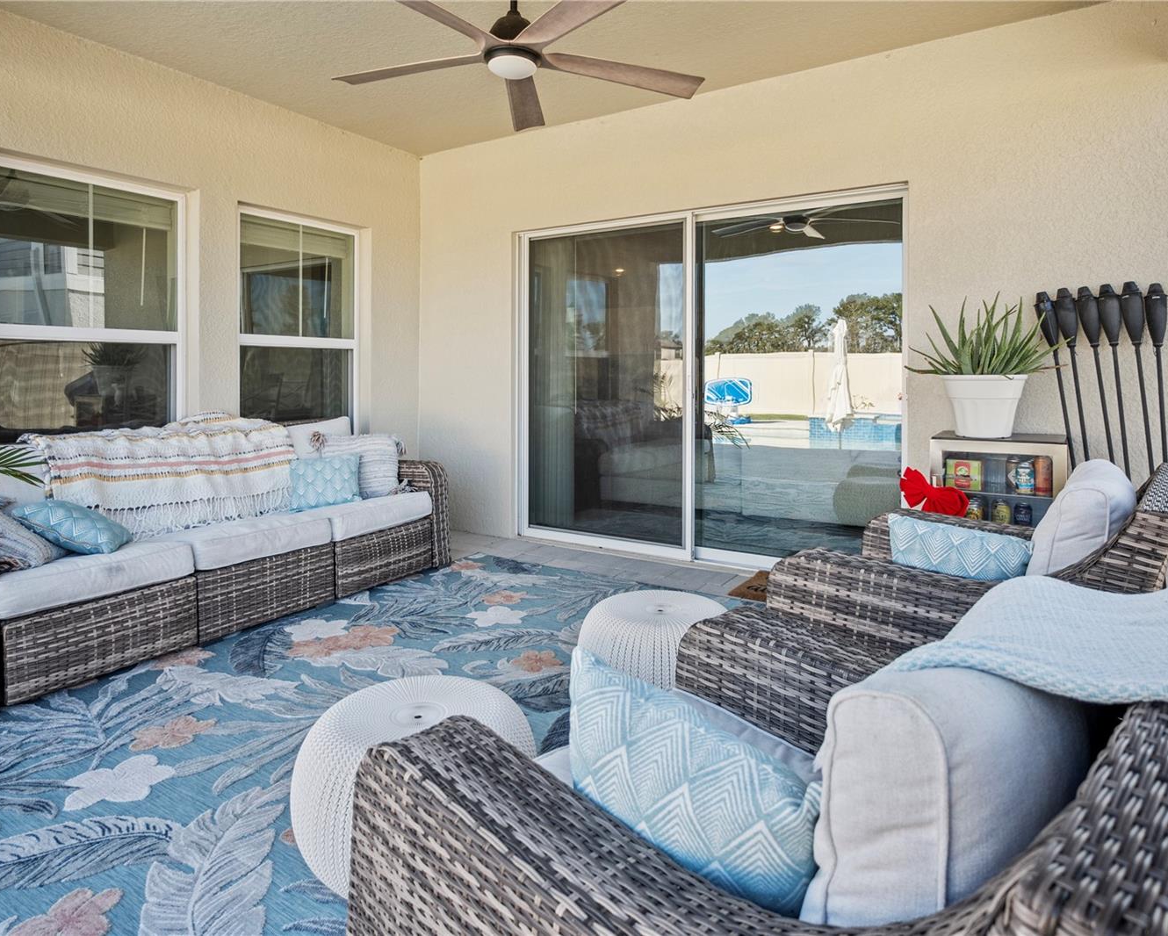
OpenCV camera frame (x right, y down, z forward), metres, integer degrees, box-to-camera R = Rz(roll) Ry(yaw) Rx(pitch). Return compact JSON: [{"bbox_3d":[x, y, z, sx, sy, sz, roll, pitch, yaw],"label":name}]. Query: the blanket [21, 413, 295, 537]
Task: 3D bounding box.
[{"bbox_3d":[-1.911,0.002,3.314,0.420,0.500,1.120,5,8,32],"label":"blanket"}]

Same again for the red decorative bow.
[{"bbox_3d":[1.474,0.099,2.965,0.290,0.220,0.120,6,9,40],"label":"red decorative bow"}]

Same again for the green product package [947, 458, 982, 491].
[{"bbox_3d":[1.642,0.020,3.015,0.130,0.128,0.240,3,6,32],"label":"green product package"}]

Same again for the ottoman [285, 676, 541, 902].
[{"bbox_3d":[-0.390,0.714,1.662,0.560,0.310,0.560,1,7,0],"label":"ottoman"}]

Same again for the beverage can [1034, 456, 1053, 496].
[{"bbox_3d":[1.883,0.034,2.878,0.070,0.157,0.070,5,8,32],"label":"beverage can"}]

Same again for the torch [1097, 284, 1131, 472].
[{"bbox_3d":[2.267,-0.011,2.917,0.085,1.539,0.085,-6,-5,32],"label":"torch"}]

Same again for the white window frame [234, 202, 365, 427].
[{"bbox_3d":[-1.738,-0.779,4.403,0.090,1.478,0.870,5,8,32],"label":"white window frame"}]

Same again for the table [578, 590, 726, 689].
[{"bbox_3d":[0.264,0.625,2.462,0.560,0.310,0.560,1,7,0],"label":"table"}]

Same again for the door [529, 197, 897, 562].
[{"bbox_3d":[0.582,-0.456,4.191,2.390,2.049,0.110,5,8,32],"label":"door"}]

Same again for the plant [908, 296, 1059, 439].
[{"bbox_3d":[1.735,-0.431,3.049,0.600,0.610,0.500,5,8,32],"label":"plant"}]

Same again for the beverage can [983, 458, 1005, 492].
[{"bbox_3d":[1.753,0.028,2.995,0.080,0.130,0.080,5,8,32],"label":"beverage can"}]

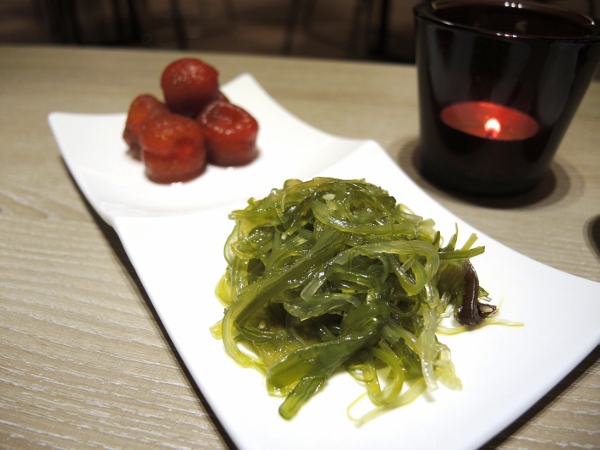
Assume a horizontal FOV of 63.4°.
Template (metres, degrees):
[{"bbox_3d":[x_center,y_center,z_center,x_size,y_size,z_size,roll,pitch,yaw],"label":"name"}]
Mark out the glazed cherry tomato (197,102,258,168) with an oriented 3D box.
[{"bbox_3d":[-0.029,-0.038,0.200,0.025,0.023,0.025,1,35,0],"label":"glazed cherry tomato"}]

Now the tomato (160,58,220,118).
[{"bbox_3d":[-0.046,-0.057,0.203,0.025,0.025,0.025,1,35,0],"label":"tomato"}]

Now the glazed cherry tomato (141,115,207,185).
[{"bbox_3d":[-0.049,-0.030,0.187,0.026,0.025,0.026,1,35,0],"label":"glazed cherry tomato"}]

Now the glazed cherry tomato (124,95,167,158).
[{"bbox_3d":[-0.064,-0.041,0.204,0.023,0.025,0.023,1,35,0],"label":"glazed cherry tomato"}]

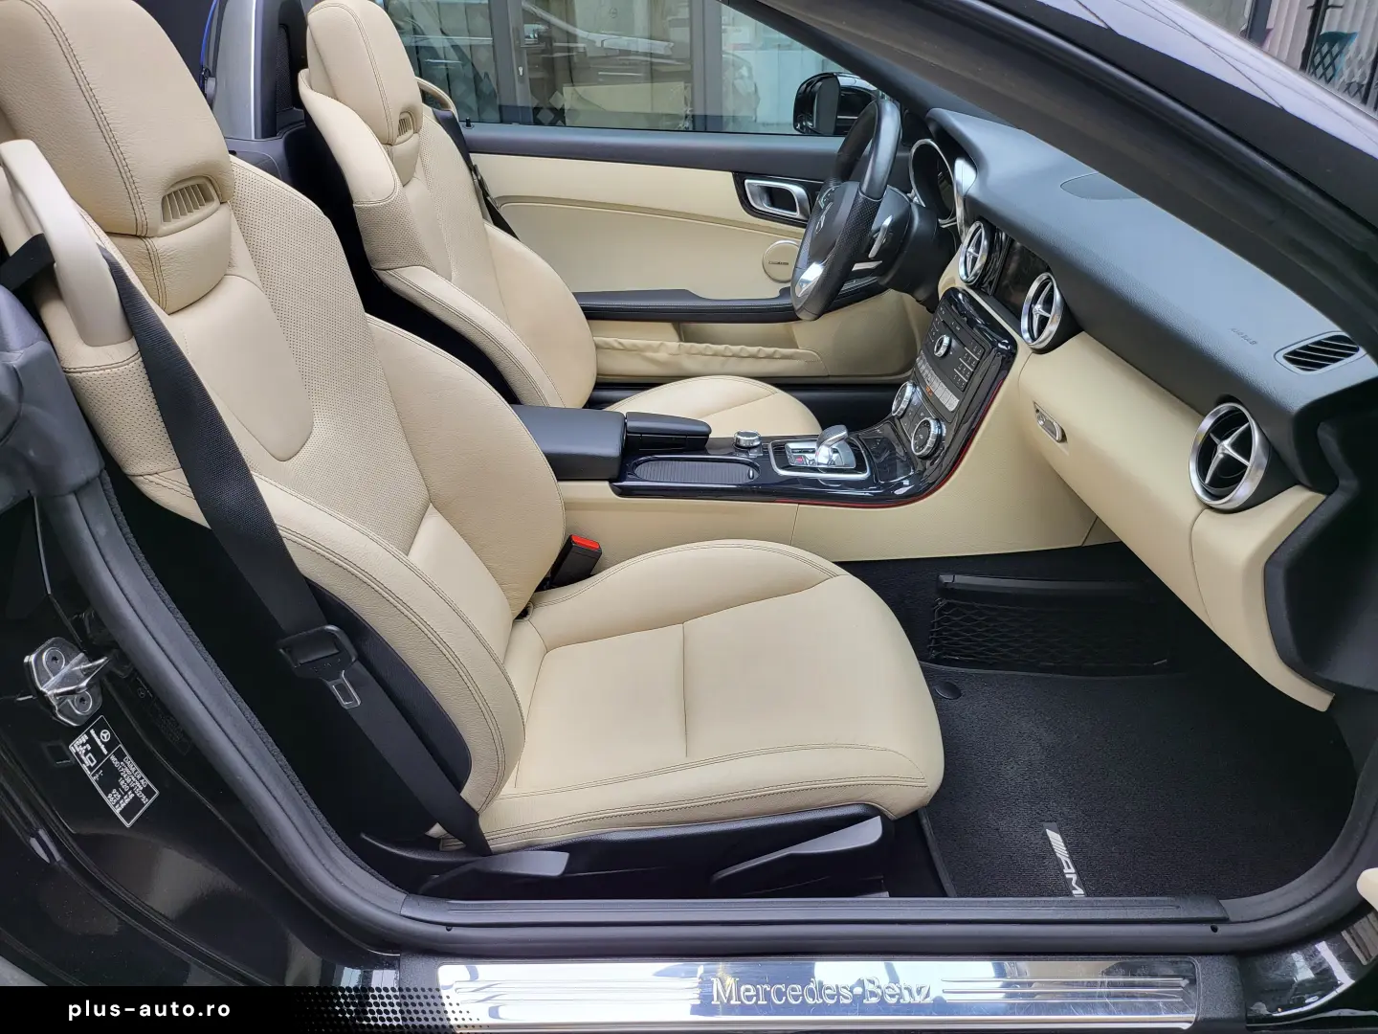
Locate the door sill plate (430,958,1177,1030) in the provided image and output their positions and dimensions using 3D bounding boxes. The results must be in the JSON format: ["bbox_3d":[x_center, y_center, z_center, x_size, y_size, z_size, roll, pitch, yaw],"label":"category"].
[{"bbox_3d":[0.107,0.399,0.797,0.628,0.016,0.058,0,28,0],"label":"door sill plate"}]

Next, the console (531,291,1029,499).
[{"bbox_3d":[0.064,-0.178,1.322,0.675,0.250,0.255,0,28,0],"label":"console"}]

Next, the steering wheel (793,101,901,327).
[{"bbox_3d":[0.269,-0.498,1.577,0.100,0.367,0.370,20,26,-10],"label":"steering wheel"}]

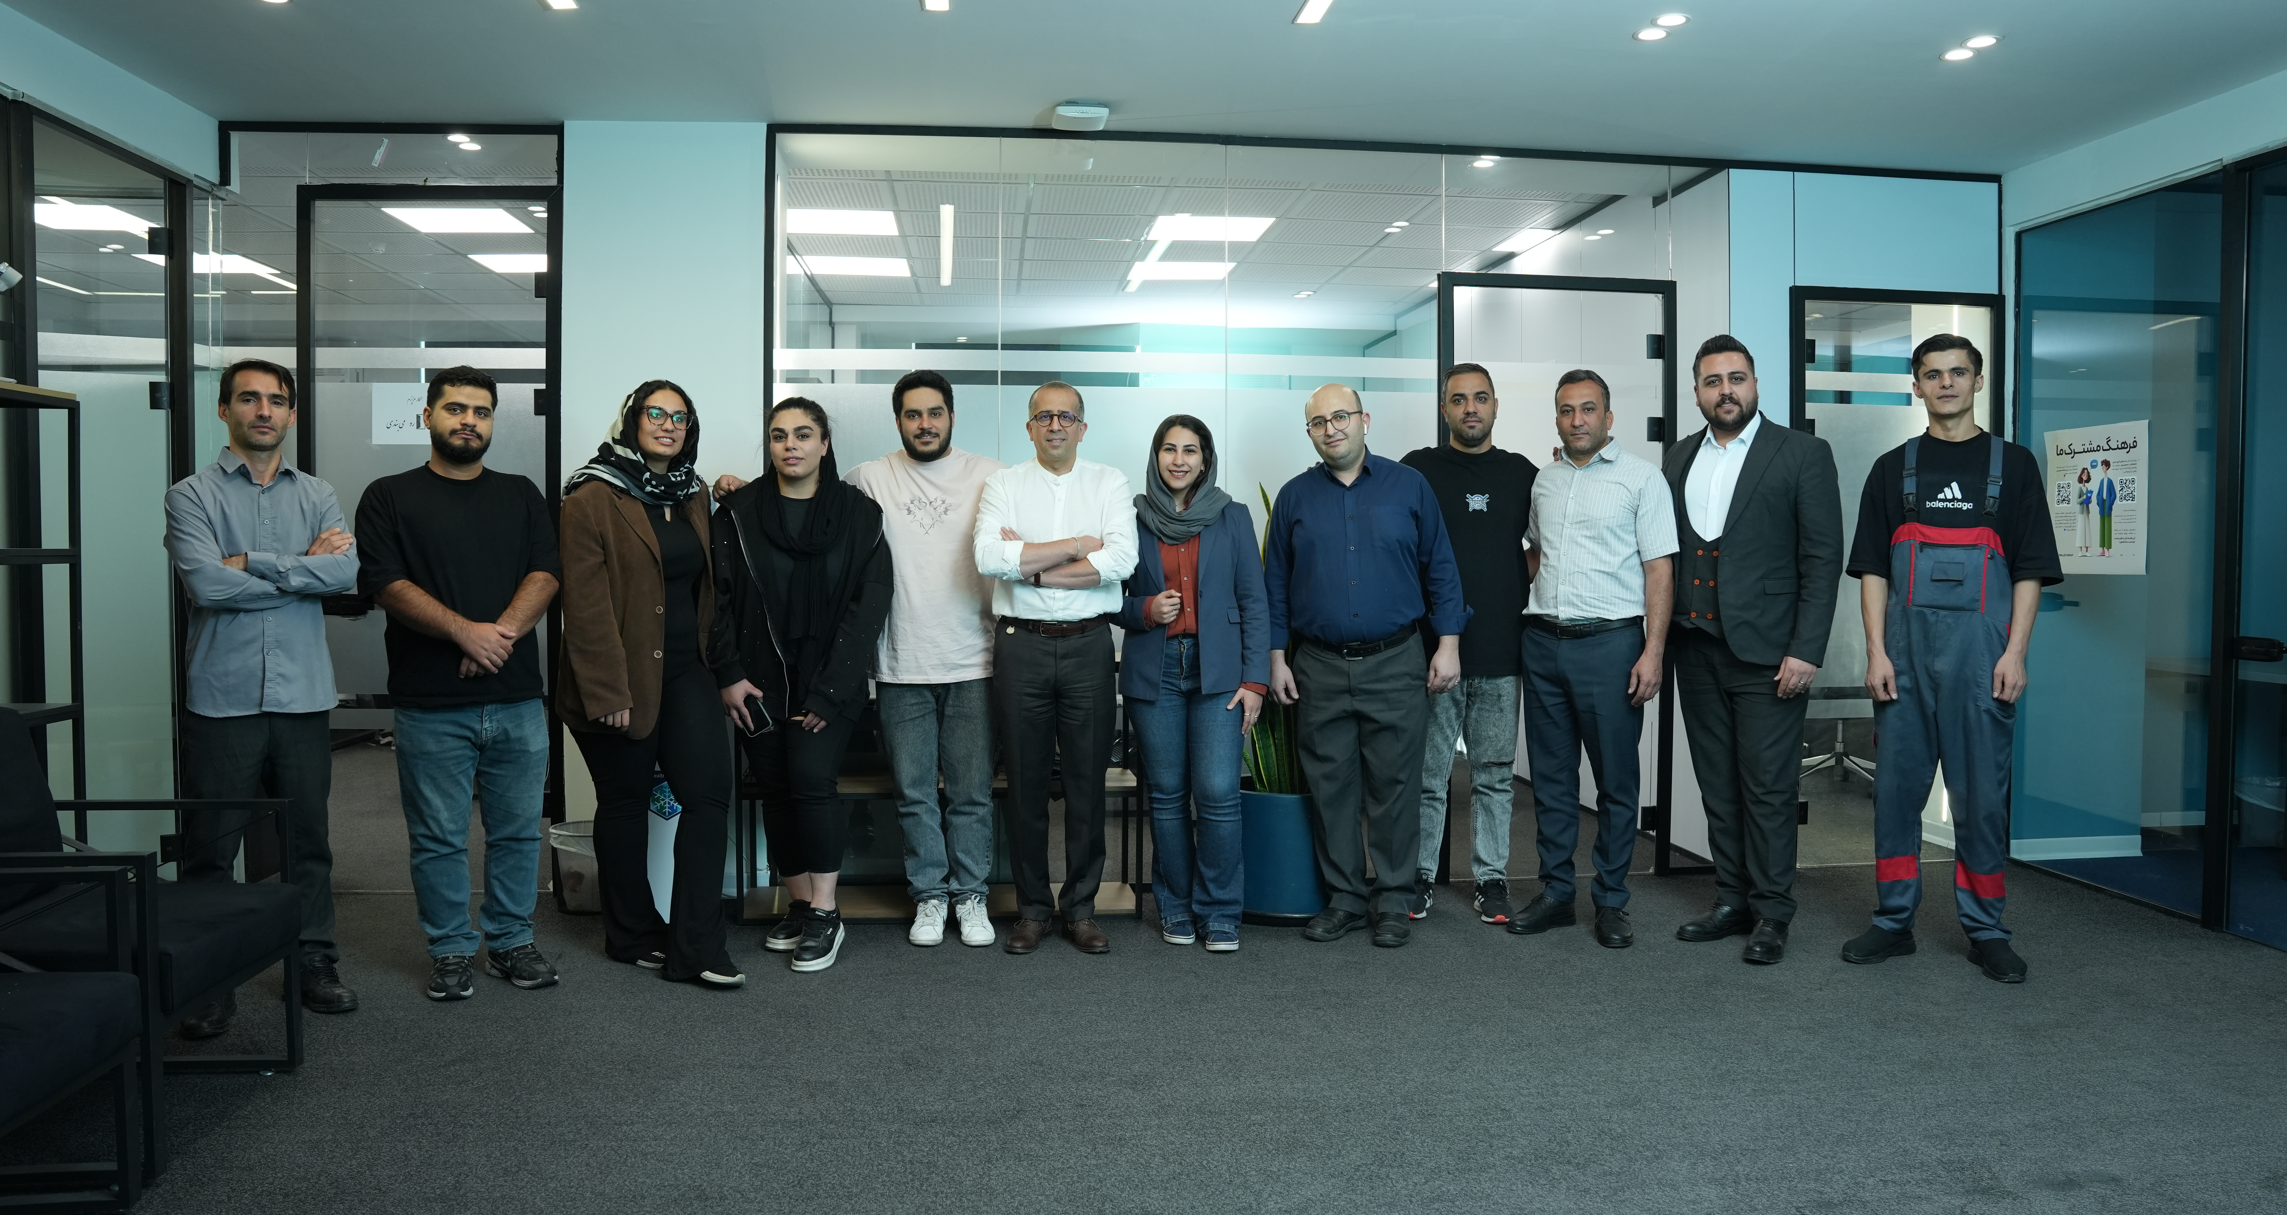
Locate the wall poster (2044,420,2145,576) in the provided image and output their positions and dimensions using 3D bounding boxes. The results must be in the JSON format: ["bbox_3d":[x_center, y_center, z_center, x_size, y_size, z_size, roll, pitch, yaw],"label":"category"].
[{"bbox_3d":[3.394,-0.380,5.430,0.010,0.531,0.504,0,2,-6],"label":"wall poster"}]

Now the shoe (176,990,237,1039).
[{"bbox_3d":[-2.360,0.991,3.825,0.105,0.110,0.290,0,2,-14],"label":"shoe"}]

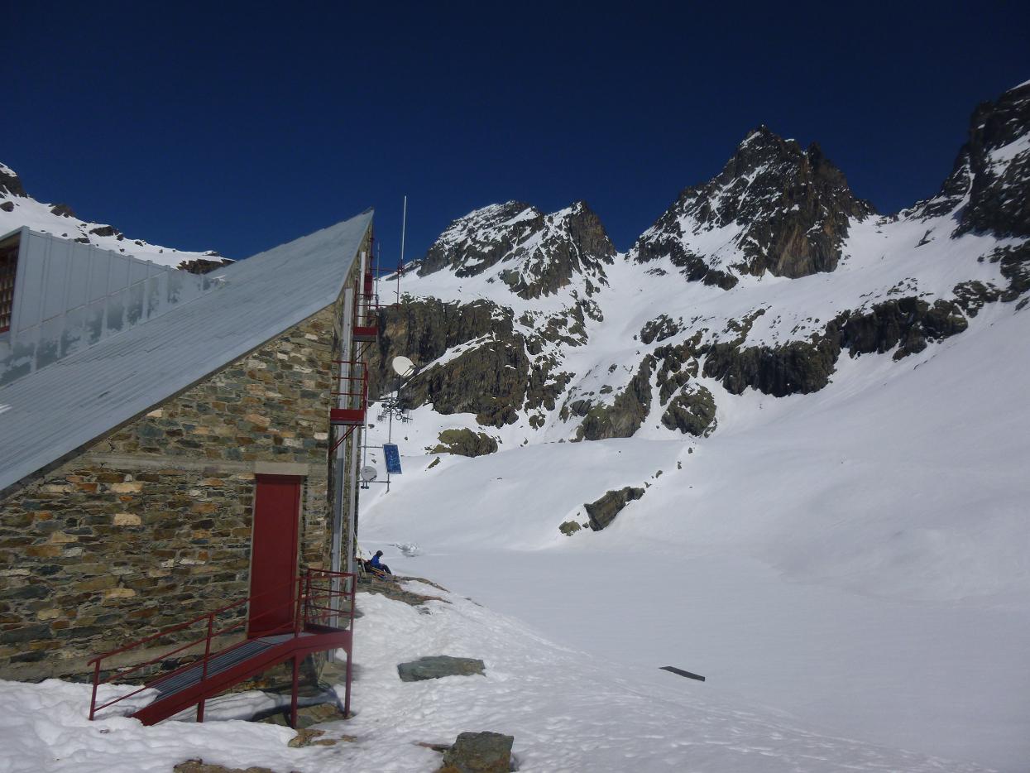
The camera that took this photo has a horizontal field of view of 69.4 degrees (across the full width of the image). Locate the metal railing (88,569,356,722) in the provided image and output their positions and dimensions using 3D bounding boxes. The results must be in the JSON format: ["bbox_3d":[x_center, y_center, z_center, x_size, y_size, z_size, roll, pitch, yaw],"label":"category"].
[{"bbox_3d":[-3.804,3.475,9.512,1.139,1.945,3.515,-6,-11,39],"label":"metal railing"}]

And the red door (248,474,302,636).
[{"bbox_3d":[-3.639,2.516,11.122,0.079,2.326,0.851,-6,-11,39],"label":"red door"}]

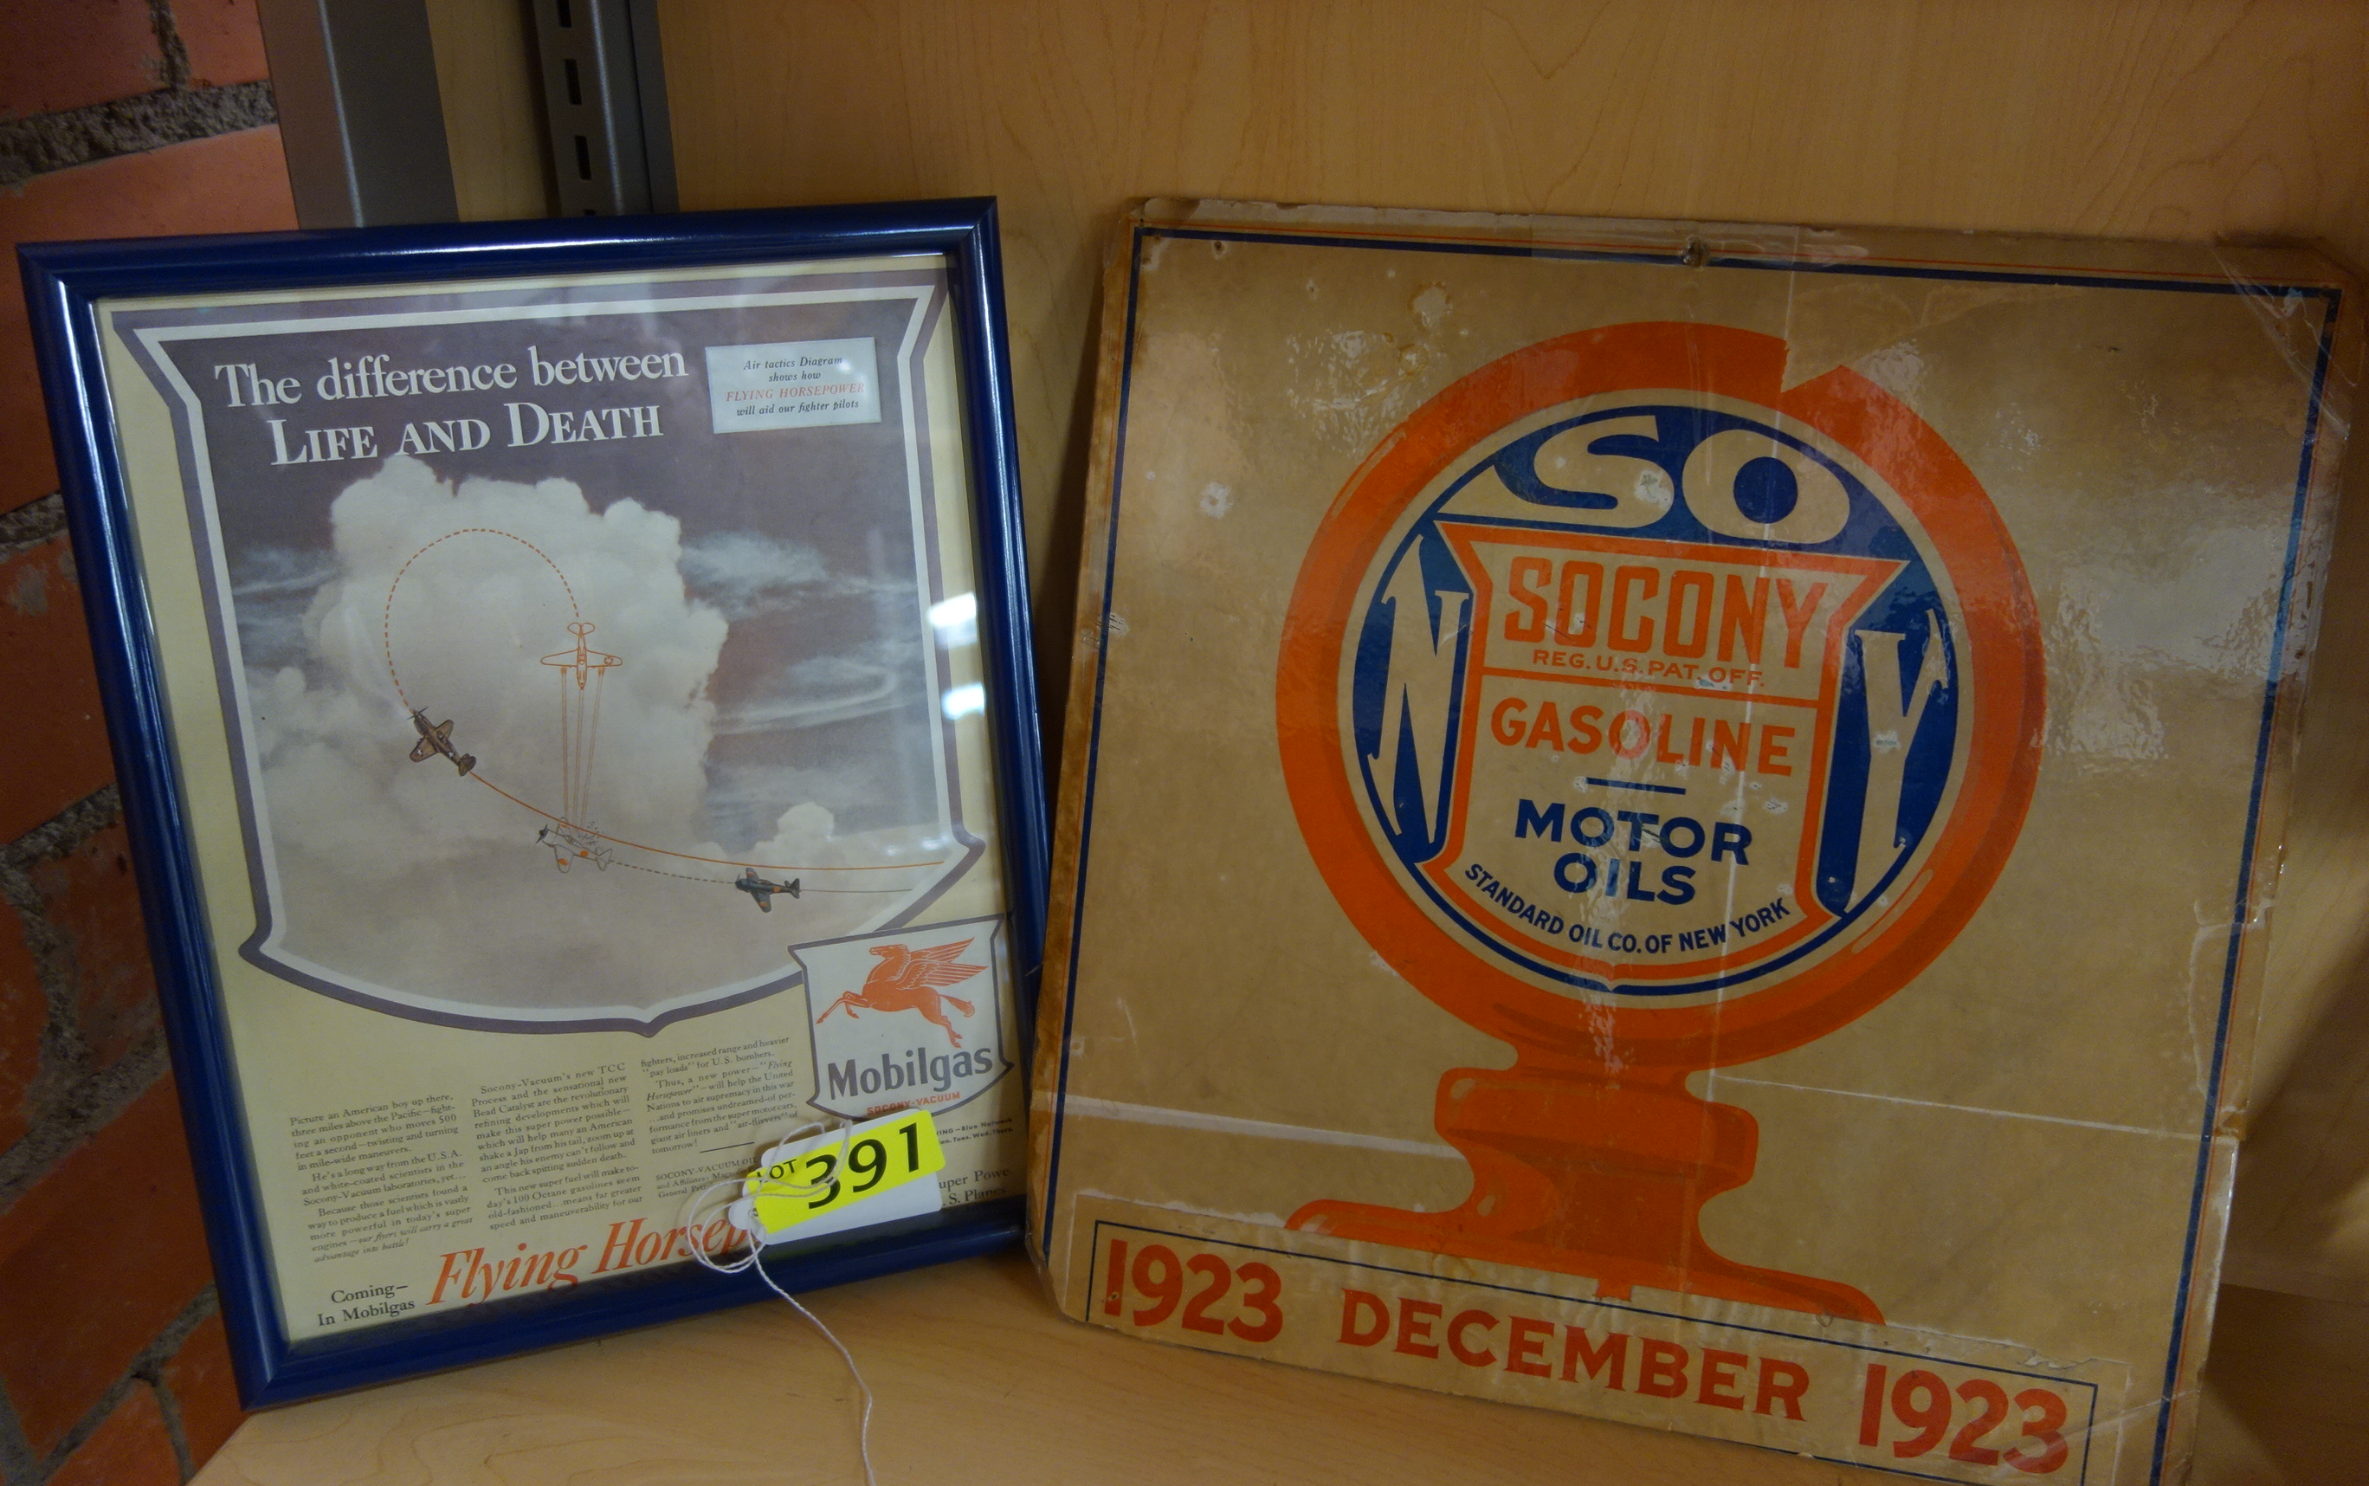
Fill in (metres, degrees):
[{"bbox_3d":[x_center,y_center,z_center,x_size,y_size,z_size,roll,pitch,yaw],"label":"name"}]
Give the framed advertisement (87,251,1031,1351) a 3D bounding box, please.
[{"bbox_3d":[-0.181,0.018,0.592,0.262,0.346,0.020,-8,13,-17],"label":"framed advertisement"}]

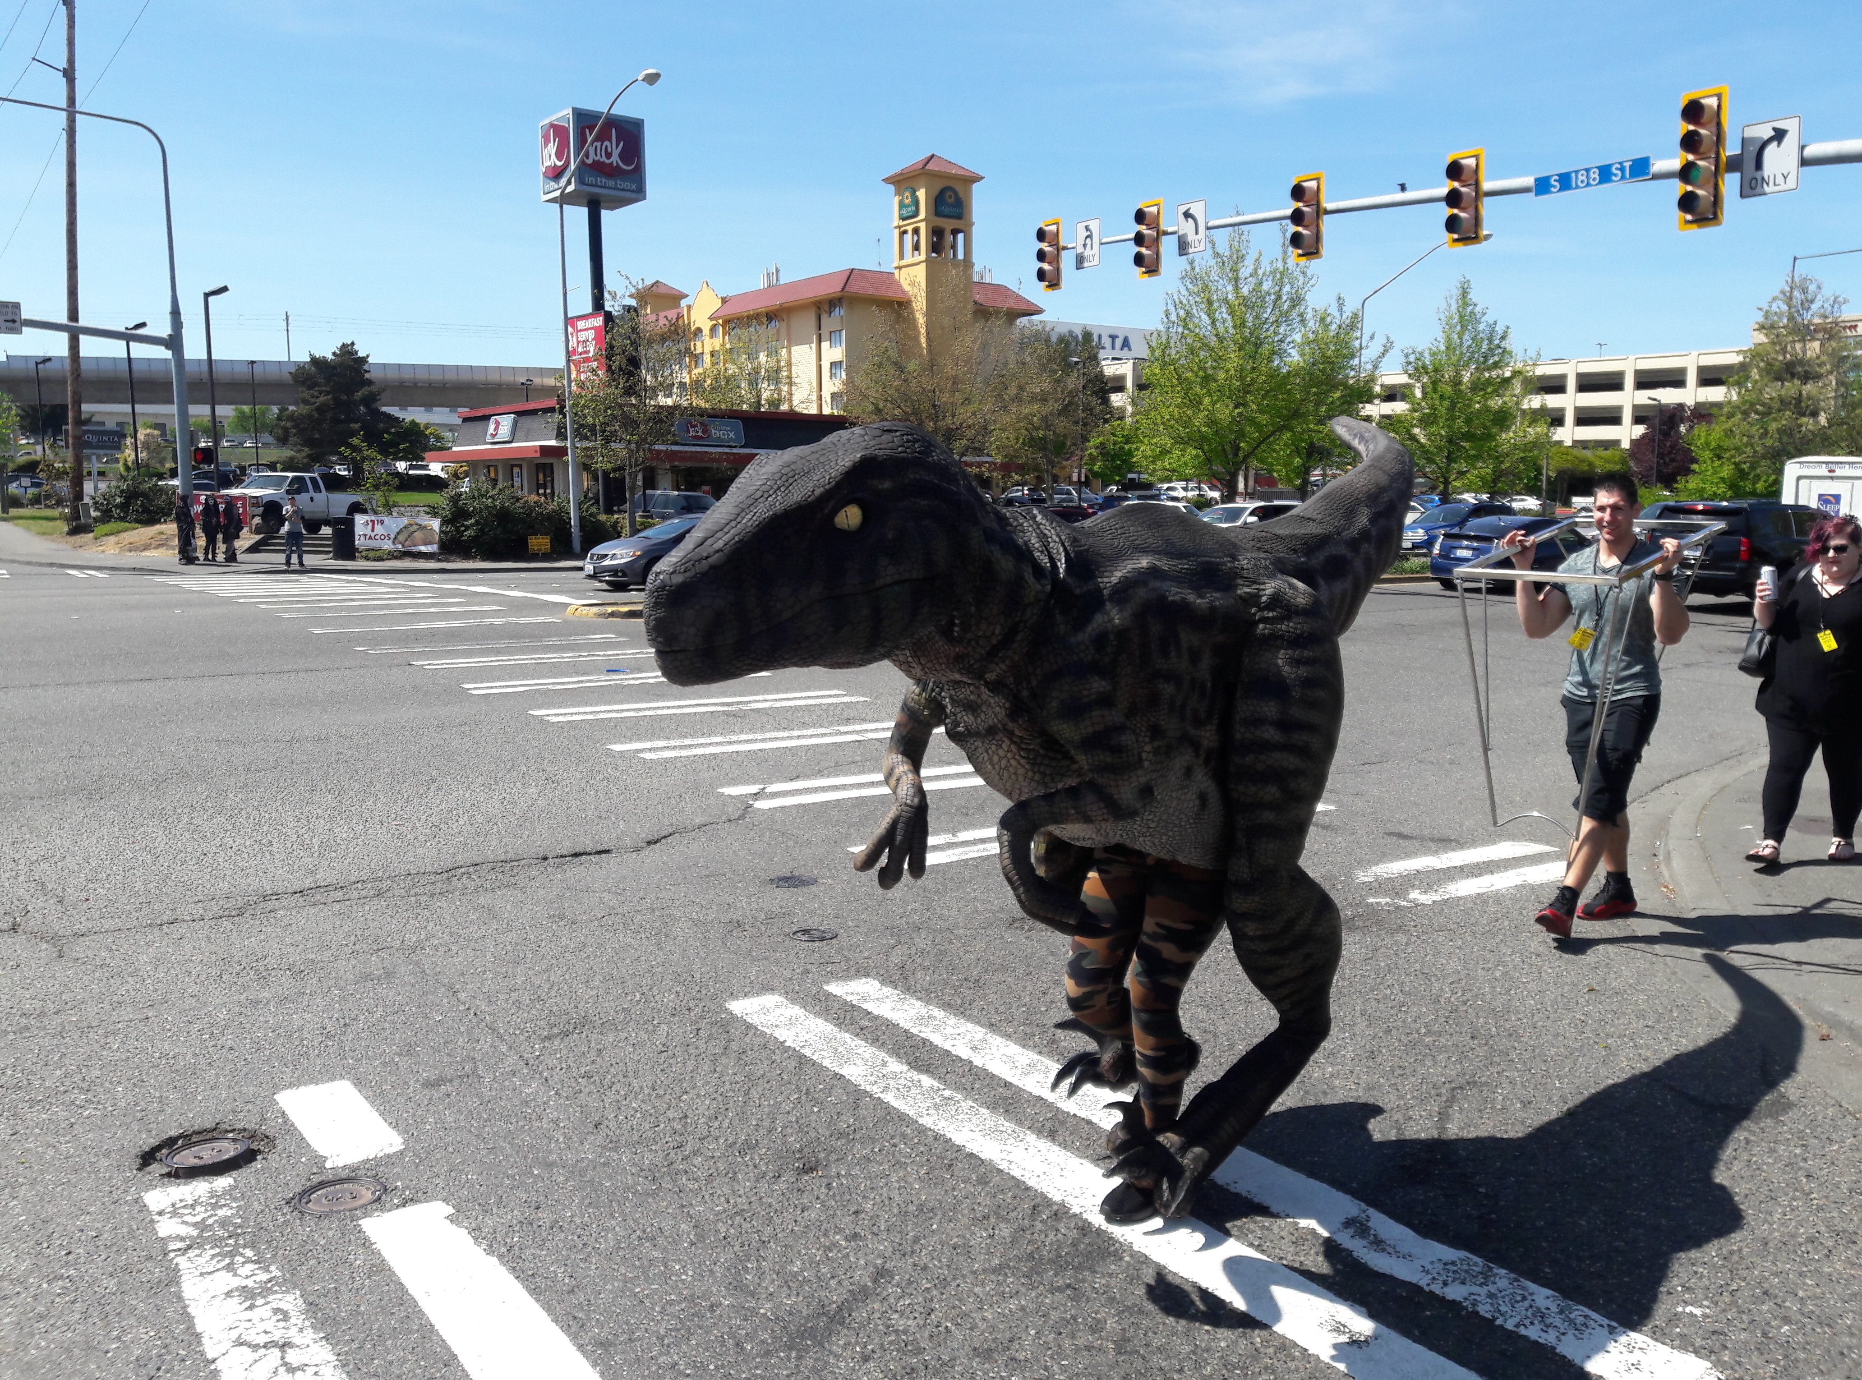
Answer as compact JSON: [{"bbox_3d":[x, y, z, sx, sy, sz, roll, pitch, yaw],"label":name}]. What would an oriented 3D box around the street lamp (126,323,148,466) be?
[{"bbox_3d":[-30.062,-9.989,57.487,0.900,7.774,0.350,1,7,10],"label":"street lamp"}]

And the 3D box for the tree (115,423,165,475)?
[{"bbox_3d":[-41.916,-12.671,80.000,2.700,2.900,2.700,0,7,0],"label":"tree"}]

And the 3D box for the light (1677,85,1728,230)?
[{"bbox_3d":[9.659,-6.712,18.945,0.450,1.660,0.590,-5,9,-34],"label":"light"}]

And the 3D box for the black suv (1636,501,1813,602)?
[{"bbox_3d":[16.796,-2.880,30.323,5.450,1.900,2.040,-5,9,-37],"label":"black suv"}]

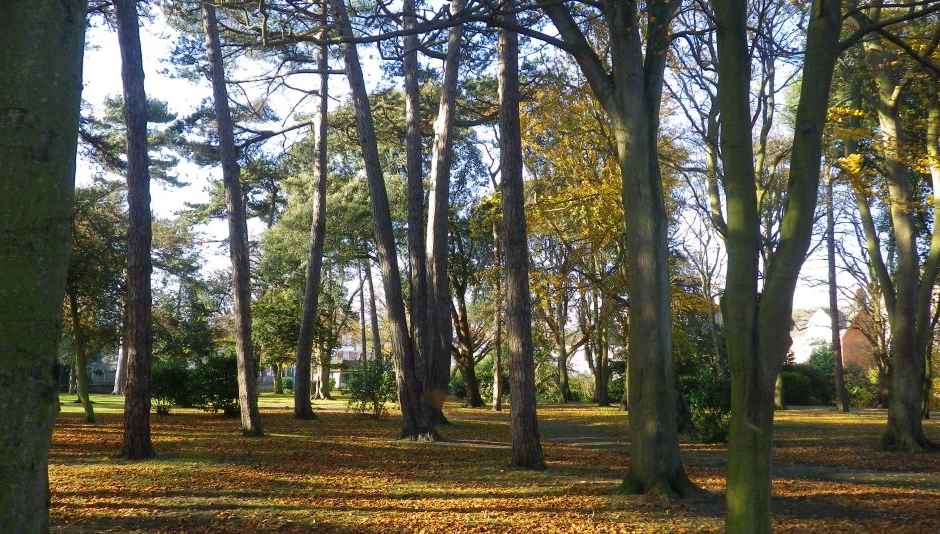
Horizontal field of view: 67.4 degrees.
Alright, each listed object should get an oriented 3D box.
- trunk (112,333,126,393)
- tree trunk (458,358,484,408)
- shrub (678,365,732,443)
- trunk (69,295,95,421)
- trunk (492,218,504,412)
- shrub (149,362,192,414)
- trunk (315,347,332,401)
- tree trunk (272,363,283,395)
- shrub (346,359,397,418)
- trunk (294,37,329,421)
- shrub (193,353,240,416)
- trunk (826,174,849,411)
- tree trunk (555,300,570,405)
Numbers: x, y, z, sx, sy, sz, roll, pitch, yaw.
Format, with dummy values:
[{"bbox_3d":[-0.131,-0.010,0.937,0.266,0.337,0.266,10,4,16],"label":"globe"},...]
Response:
[{"bbox_3d":[-21.346,5.845,43.380,0.700,3.870,0.650,0,-8,0],"label":"trunk"},{"bbox_3d":[-0.010,4.345,26.545,0.800,1.820,0.700,-11,-8,-1],"label":"tree trunk"},{"bbox_3d":[5.280,3.094,16.123,1.400,1.620,1.350,0,-8,0],"label":"shrub"},{"bbox_3d":[-11.126,2.550,20.208,0.450,3.680,0.400,-7,-4,-29],"label":"trunk"},{"bbox_3d":[0.956,1.623,24.281,0.340,6.570,0.320,0,-8,2],"label":"trunk"},{"bbox_3d":[-11.038,4.429,26.331,1.750,1.860,1.600,0,-8,0],"label":"shrub"},{"bbox_3d":[-7.349,5.451,35.995,0.650,2.560,0.650,0,-8,0],"label":"trunk"},{"bbox_3d":[-10.238,5.927,37.604,0.520,1.650,0.500,2,-8,-15],"label":"tree trunk"},{"bbox_3d":[-3.183,3.987,23.356,1.750,1.900,1.600,0,-8,0],"label":"shrub"},{"bbox_3d":[-4.757,-1.431,21.552,0.680,11.880,0.620,2,-8,-13],"label":"trunk"},{"bbox_3d":[-8.318,3.829,23.419,1.700,1.960,1.600,3,-8,-19],"label":"shrub"},{"bbox_3d":[13.646,0.872,26.636,0.400,8.990,0.400,0,-8,0],"label":"trunk"},{"bbox_3d":[4.294,3.880,33.003,0.500,4.830,0.500,0,-8,0],"label":"tree trunk"}]

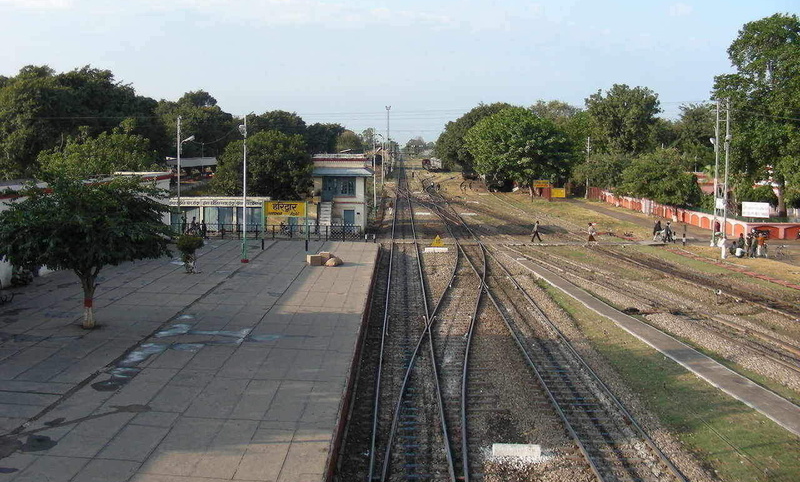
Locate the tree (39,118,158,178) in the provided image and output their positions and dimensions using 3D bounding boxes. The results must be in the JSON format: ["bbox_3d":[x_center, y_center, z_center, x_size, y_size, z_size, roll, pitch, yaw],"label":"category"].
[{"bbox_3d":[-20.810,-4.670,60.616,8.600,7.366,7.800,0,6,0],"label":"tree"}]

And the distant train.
[{"bbox_3d":[11.360,-25.652,306.966,3.200,4.200,20.000,1,6,13],"label":"distant train"}]

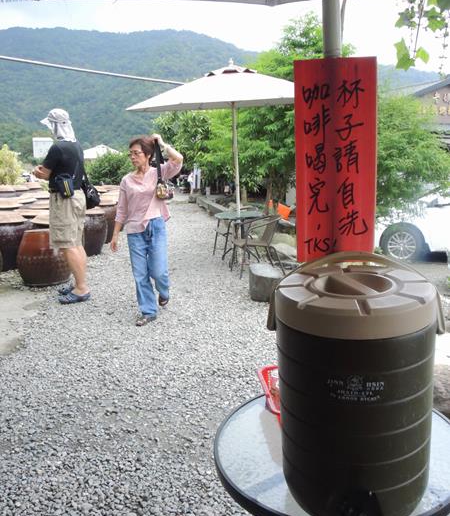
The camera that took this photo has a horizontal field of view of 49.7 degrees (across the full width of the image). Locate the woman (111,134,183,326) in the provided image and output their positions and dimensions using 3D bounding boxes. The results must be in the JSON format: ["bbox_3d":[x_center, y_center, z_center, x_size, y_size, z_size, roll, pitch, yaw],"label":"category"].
[{"bbox_3d":[-0.661,-0.232,4.229,0.580,1.580,0.450,0,12,20],"label":"woman"}]

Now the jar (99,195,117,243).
[{"bbox_3d":[-2.201,-0.654,8.772,0.600,0.740,0.600,-4,11,0],"label":"jar"}]

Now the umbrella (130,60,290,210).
[{"bbox_3d":[0.144,-1.225,6.499,2.680,2.630,2.680,-4,11,0],"label":"umbrella"}]

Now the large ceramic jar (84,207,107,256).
[{"bbox_3d":[-2.123,-0.417,7.530,0.600,0.740,0.600,-4,11,0],"label":"large ceramic jar"}]

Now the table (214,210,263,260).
[{"bbox_3d":[0.202,-0.255,6.689,0.670,0.635,0.670,-4,11,0],"label":"table"}]

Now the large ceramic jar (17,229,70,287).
[{"bbox_3d":[-2.169,-0.014,5.817,0.635,0.610,0.635,-4,11,0],"label":"large ceramic jar"}]

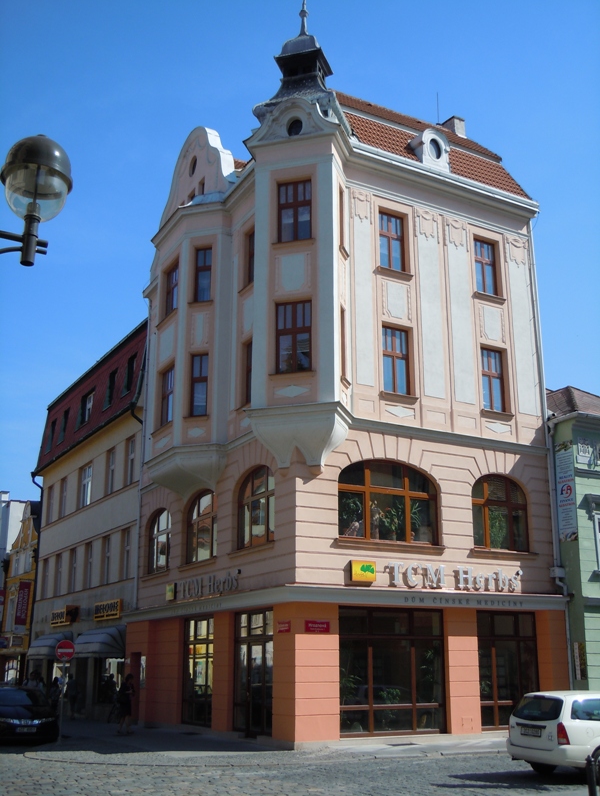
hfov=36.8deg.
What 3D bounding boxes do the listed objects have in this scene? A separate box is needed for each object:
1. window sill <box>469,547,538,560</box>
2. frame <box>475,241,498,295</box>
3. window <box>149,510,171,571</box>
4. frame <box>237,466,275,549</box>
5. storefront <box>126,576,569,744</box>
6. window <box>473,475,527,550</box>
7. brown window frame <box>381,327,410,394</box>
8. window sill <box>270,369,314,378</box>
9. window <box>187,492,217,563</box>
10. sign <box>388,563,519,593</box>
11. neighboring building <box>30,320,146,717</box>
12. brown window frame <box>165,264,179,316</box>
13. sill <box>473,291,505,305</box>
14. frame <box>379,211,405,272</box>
[{"bbox_3d":[5.869,4.480,25.879,2.420,0.200,0.280,9,-19,-29],"label":"window sill"},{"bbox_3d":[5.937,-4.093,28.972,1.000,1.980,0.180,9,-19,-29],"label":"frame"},{"bbox_3d":[-4.743,4.846,30.993,0.150,2.120,2.080,9,-19,-28],"label":"window"},{"bbox_3d":[-1.204,3.044,24.928,0.160,2.150,2.170,9,-19,-28],"label":"frame"},{"bbox_3d":[0.969,8.471,28.746,9.400,3.780,11.900,9,-19,-29],"label":"storefront"},{"bbox_3d":[5.801,3.320,26.184,2.100,2.200,0.150,9,-19,-28],"label":"window"},{"bbox_3d":[2.757,-1.029,25.790,1.000,1.960,0.140,9,-19,-28],"label":"brown window frame"},{"bbox_3d":[-0.188,-0.597,23.473,1.250,0.130,0.250,-4,-17,14],"label":"window sill"},{"bbox_3d":[-3.035,3.971,28.067,0.150,2.150,2.200,9,-19,-28],"label":"window"},{"bbox_3d":[4.298,4.910,24.715,4.650,0.600,0.150,9,-19,-29],"label":"sign"},{"bbox_3d":[-5.989,6.528,41.176,9.000,15.000,15.000,9,-19,-28],"label":"neighboring building"},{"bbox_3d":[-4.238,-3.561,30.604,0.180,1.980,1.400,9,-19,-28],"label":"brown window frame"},{"bbox_3d":[5.941,-3.166,28.235,1.270,0.170,0.280,9,-19,-29],"label":"sill"},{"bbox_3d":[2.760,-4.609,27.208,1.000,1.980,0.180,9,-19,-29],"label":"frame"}]

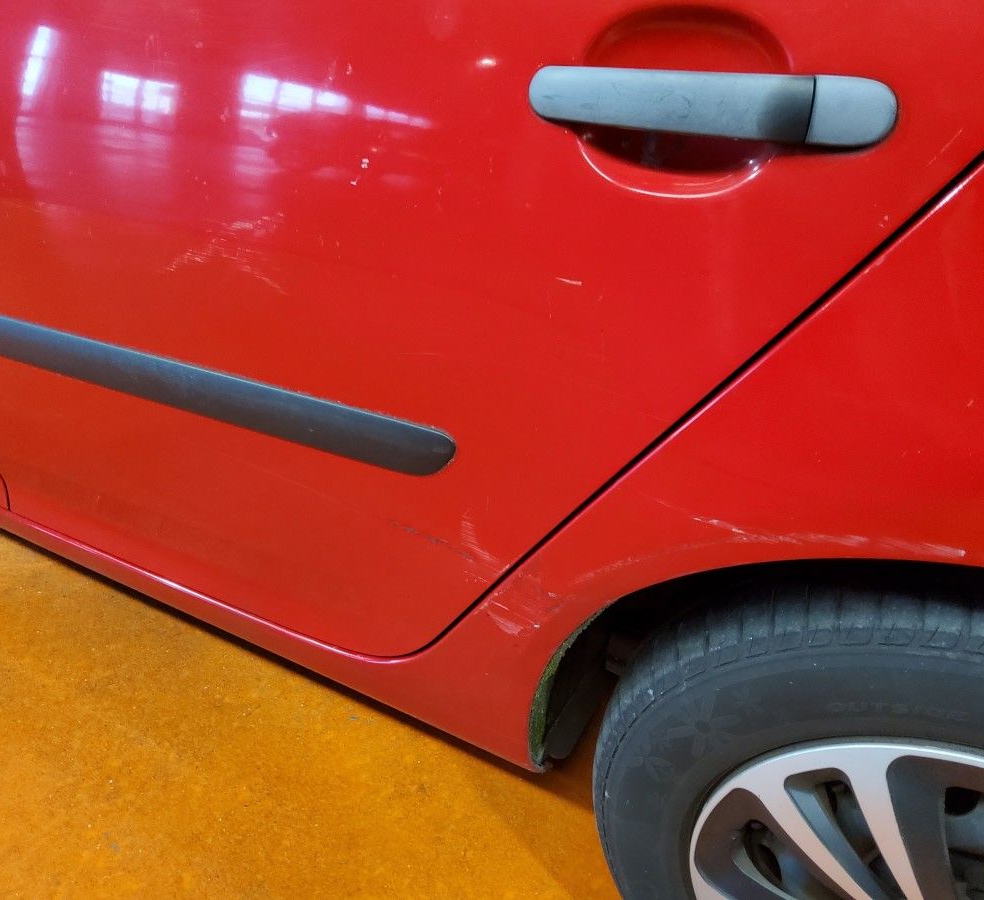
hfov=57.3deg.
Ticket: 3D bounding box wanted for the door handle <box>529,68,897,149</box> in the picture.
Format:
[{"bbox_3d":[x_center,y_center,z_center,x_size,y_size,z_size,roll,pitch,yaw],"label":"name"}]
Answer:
[{"bbox_3d":[0.114,-0.194,0.498,0.207,0.035,0.034,15,35,28],"label":"door handle"}]

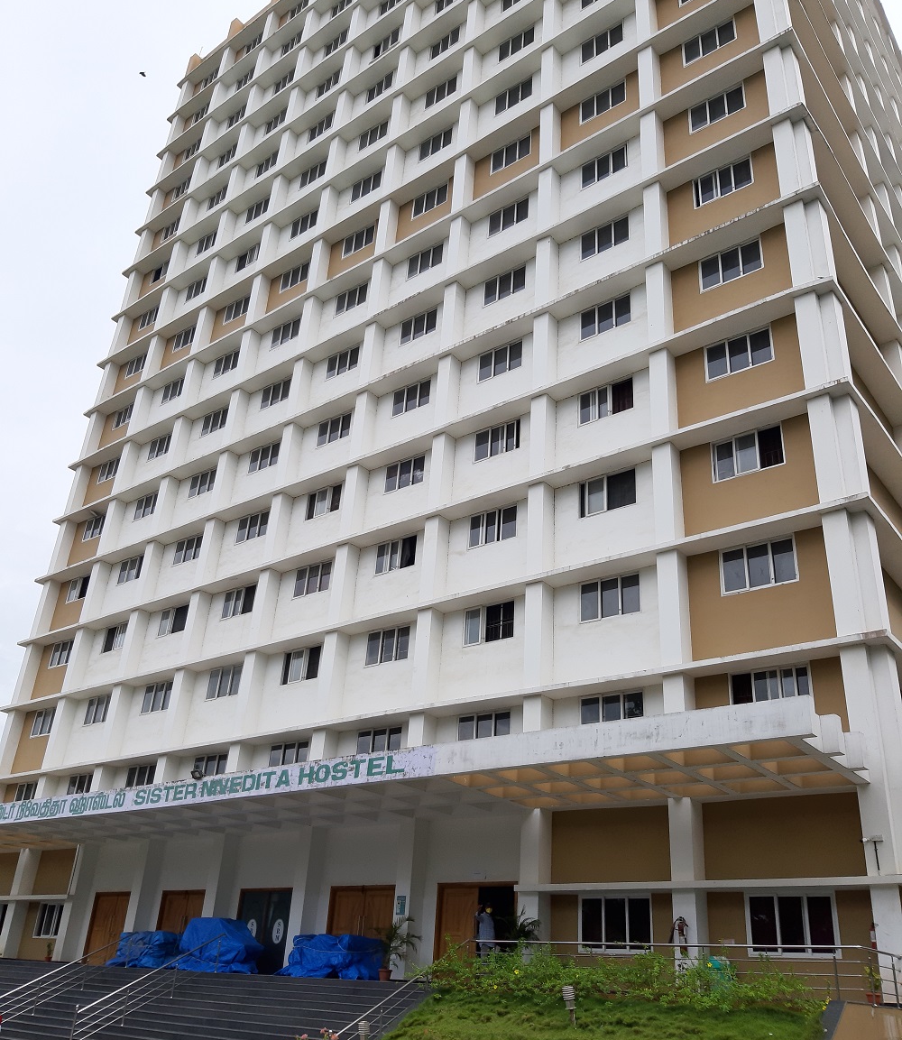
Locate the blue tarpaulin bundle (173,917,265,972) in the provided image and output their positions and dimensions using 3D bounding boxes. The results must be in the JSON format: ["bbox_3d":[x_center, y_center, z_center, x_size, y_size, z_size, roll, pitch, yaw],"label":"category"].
[{"bbox_3d":[-5.930,10.957,24.123,2.050,1.289,1.200,-17,-34,35],"label":"blue tarpaulin bundle"}]

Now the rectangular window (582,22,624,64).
[{"bbox_3d":[5.680,-17.916,35.304,1.797,1.087,0.100,-17,-34,35],"label":"rectangular window"}]

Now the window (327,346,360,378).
[{"bbox_3d":[-4.160,-5.934,35.517,1.758,1.122,0.120,-17,-34,35],"label":"window"}]

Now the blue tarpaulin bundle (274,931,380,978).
[{"bbox_3d":[-2.779,10.188,21.797,2.231,0.920,1.100,-17,-34,35],"label":"blue tarpaulin bundle"}]

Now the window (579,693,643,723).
[{"bbox_3d":[3.888,4.712,22.651,1.739,1.094,0.100,-17,-34,35],"label":"window"}]

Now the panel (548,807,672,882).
[{"bbox_3d":[3.713,7.378,21.302,3.314,1.626,0.100,-17,-34,35],"label":"panel"}]

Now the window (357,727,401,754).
[{"bbox_3d":[-2.198,6.889,28.349,1.794,1.094,0.100,-17,-34,35],"label":"window"}]

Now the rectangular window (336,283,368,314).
[{"bbox_3d":[-4.187,-9.216,39.373,1.843,1.102,0.100,-17,-34,35],"label":"rectangular window"}]

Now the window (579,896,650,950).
[{"bbox_3d":[3.528,8.657,20.141,1.795,1.193,0.120,-17,-34,35],"label":"window"}]

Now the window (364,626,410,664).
[{"bbox_3d":[-1.905,3.779,27.894,1.739,1.141,0.120,-17,-34,35],"label":"window"}]

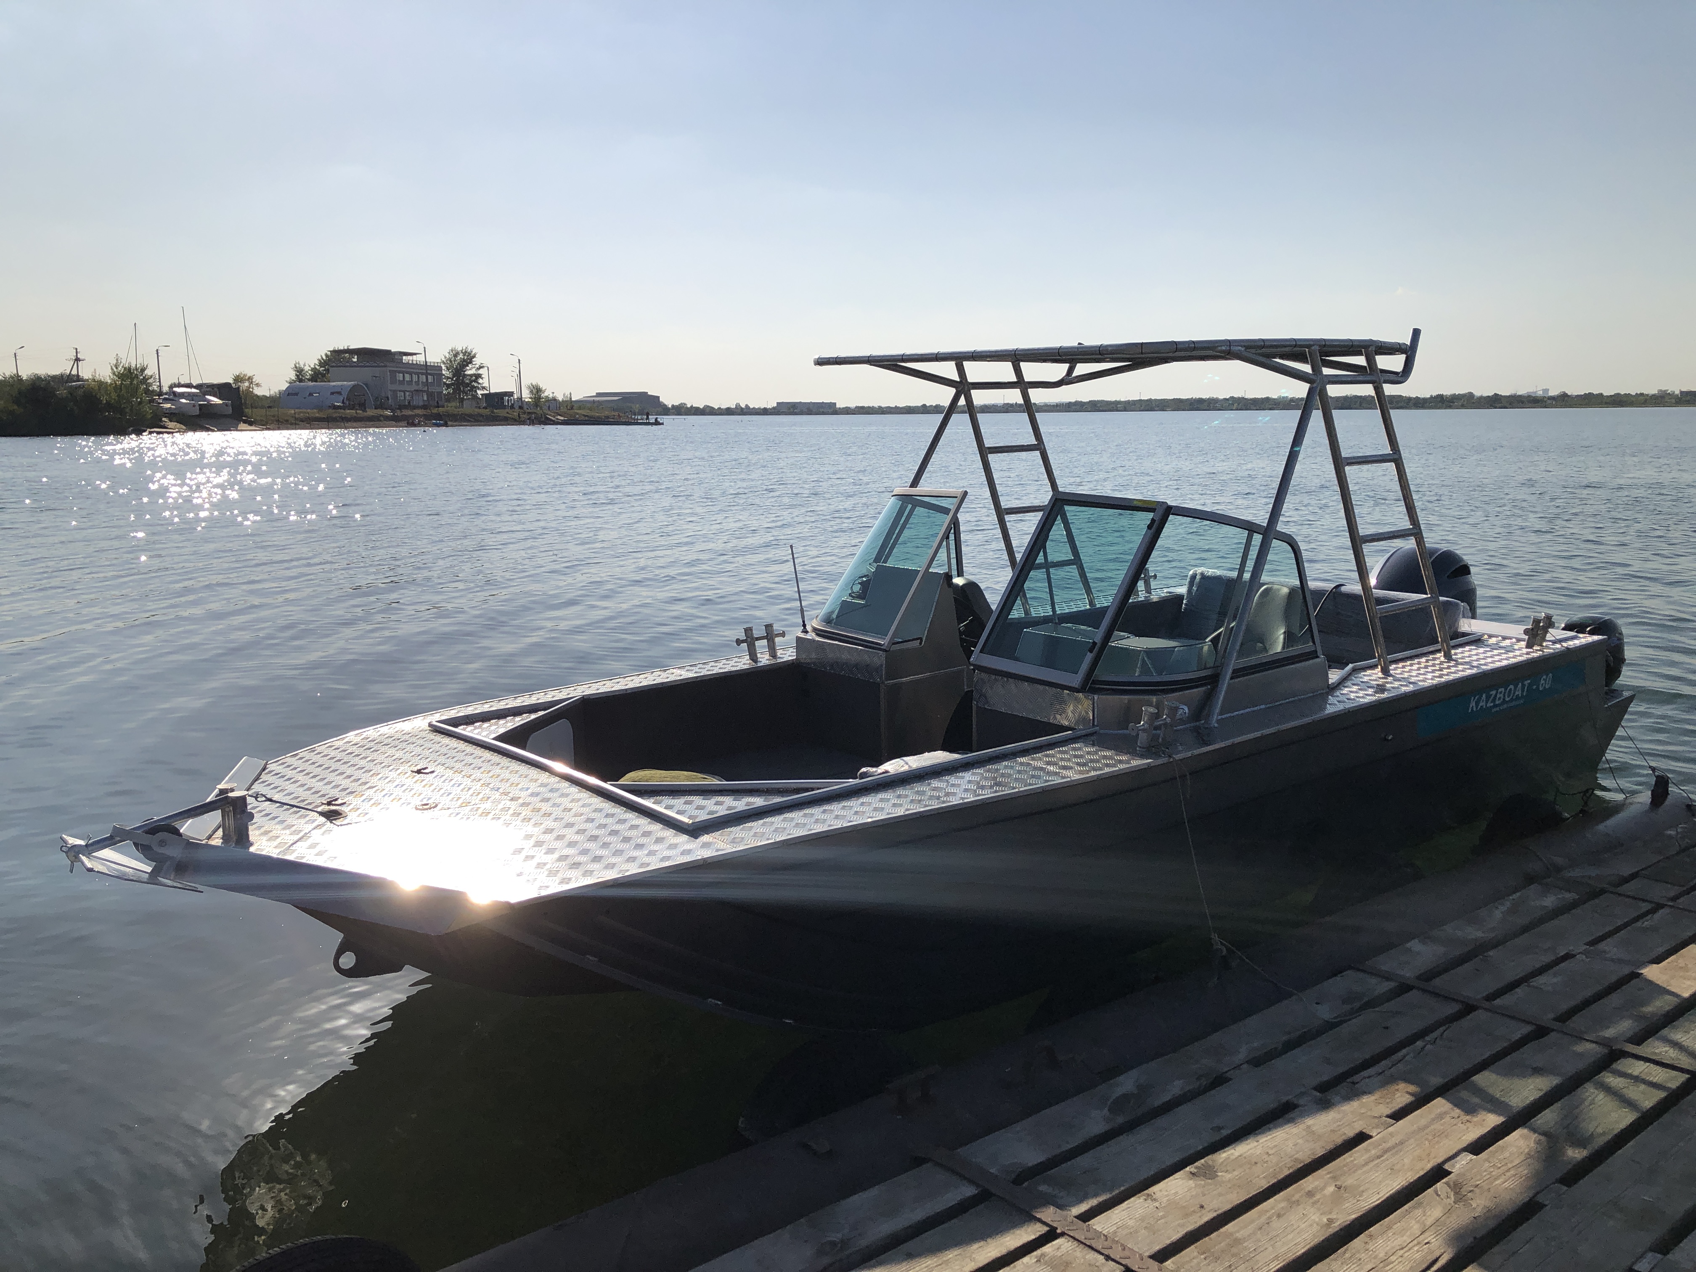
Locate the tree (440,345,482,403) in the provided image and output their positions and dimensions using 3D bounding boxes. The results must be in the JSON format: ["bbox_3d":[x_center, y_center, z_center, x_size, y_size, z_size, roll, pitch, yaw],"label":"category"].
[{"bbox_3d":[-64.784,-43.604,230.110,7.000,10.000,7.000,-3,10,-15],"label":"tree"}]

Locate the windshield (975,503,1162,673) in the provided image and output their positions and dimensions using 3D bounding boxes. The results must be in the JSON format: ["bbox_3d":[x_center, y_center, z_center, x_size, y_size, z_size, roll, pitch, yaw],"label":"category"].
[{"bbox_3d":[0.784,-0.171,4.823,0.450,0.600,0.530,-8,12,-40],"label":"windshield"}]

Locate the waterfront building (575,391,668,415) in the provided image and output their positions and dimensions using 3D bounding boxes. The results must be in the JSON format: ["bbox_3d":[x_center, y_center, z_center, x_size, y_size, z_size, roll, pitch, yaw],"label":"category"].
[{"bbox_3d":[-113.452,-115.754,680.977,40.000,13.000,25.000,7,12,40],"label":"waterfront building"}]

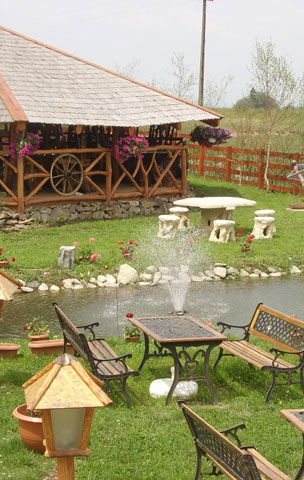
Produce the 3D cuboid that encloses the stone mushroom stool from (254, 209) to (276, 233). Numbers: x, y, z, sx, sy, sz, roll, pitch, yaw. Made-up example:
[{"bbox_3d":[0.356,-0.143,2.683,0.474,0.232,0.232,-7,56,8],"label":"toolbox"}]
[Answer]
[{"bbox_3d":[2.732,-0.456,19.495,0.500,0.460,0.500,3,8,8],"label":"stone mushroom stool"}]

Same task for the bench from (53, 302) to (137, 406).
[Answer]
[{"bbox_3d":[-0.616,1.218,8.748,0.640,0.780,1.260,-2,9,-18],"label":"bench"}]

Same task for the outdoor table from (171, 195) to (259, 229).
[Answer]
[{"bbox_3d":[1.526,-0.618,20.043,2.000,0.710,1.750,1,8,0],"label":"outdoor table"}]

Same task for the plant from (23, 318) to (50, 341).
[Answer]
[{"bbox_3d":[-1.454,1.167,10.347,0.340,0.320,0.300,1,8,-8],"label":"plant"}]

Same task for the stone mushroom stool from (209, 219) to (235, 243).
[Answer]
[{"bbox_3d":[1.486,-0.187,17.100,0.500,0.420,0.500,1,8,0],"label":"stone mushroom stool"}]

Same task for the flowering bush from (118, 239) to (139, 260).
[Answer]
[{"bbox_3d":[-0.445,0.165,15.960,0.390,0.400,0.360,2,8,-2],"label":"flowering bush"}]

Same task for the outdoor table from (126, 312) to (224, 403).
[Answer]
[{"bbox_3d":[0.257,1.301,8.874,0.750,0.700,1.000,-2,9,-20],"label":"outdoor table"}]

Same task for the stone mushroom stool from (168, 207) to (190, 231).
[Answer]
[{"bbox_3d":[0.602,-0.470,17.800,0.460,0.440,0.460,1,8,0],"label":"stone mushroom stool"}]

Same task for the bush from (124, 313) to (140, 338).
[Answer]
[{"bbox_3d":[-0.252,1.129,10.605,0.230,0.360,0.220,1,8,0],"label":"bush"}]

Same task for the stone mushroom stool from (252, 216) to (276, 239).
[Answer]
[{"bbox_3d":[2.405,-0.262,17.500,0.460,0.420,0.460,1,8,0],"label":"stone mushroom stool"}]

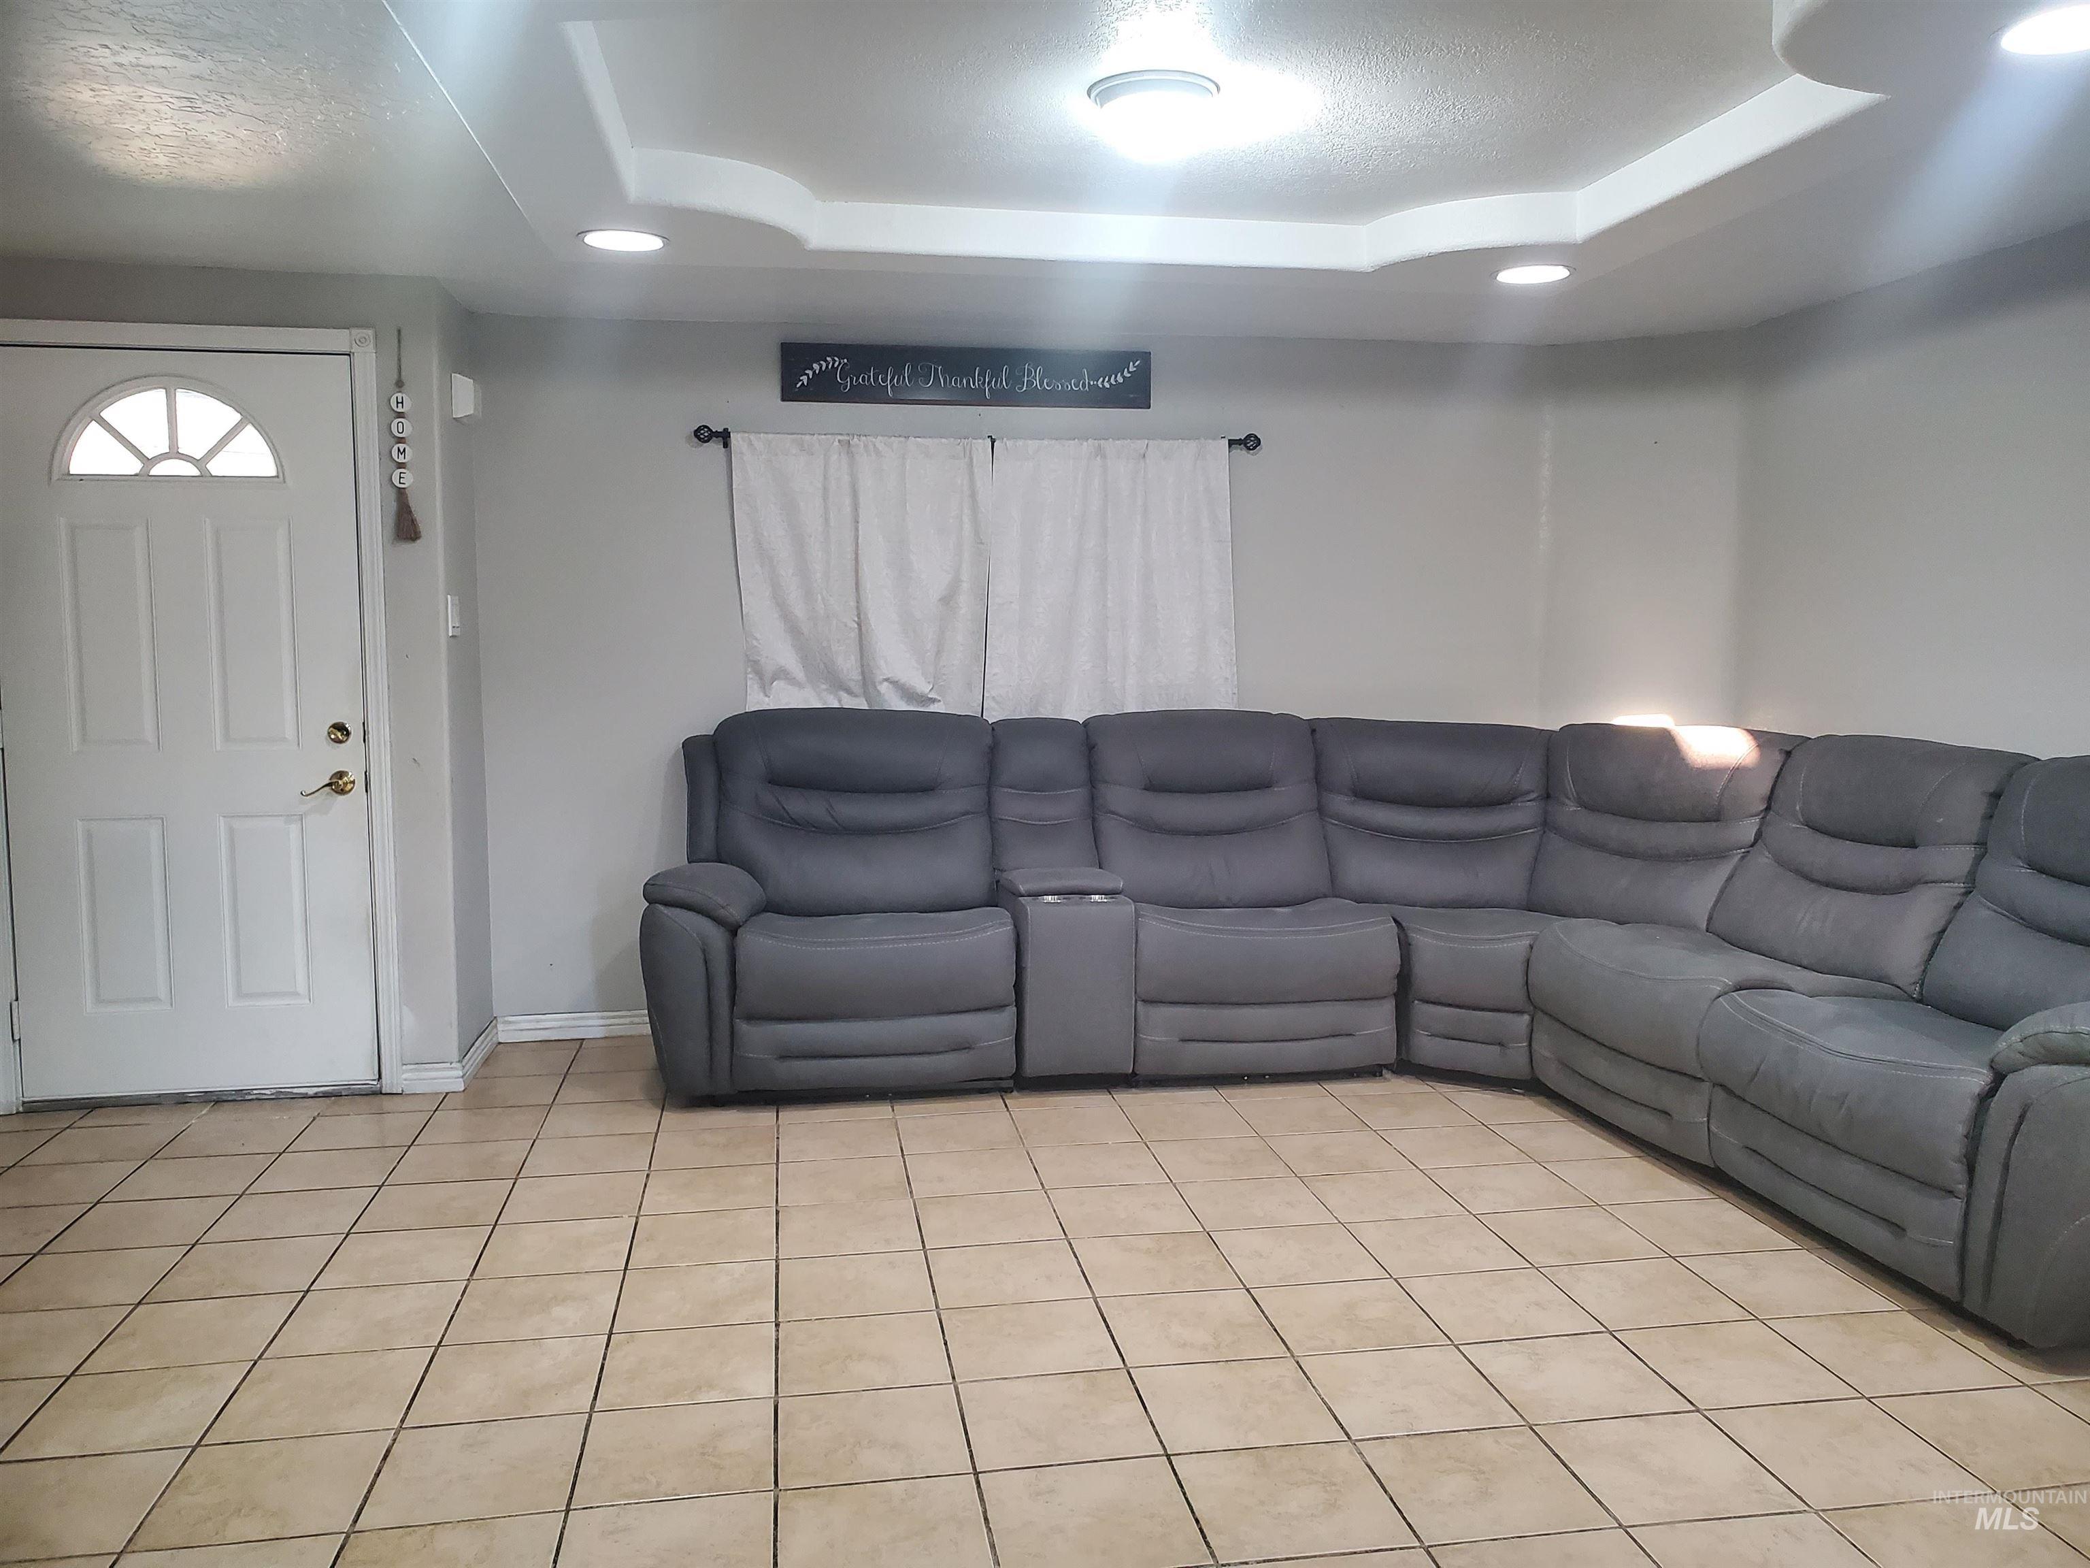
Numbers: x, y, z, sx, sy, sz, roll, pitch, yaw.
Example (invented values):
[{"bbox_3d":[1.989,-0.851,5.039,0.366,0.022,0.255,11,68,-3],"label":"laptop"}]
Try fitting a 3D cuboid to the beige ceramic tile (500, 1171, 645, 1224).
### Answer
[{"bbox_3d":[-1.094,0.969,3.663,0.304,0.010,0.299,-1,6,-10],"label":"beige ceramic tile"}]

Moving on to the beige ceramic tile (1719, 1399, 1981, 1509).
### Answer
[{"bbox_3d":[1.289,1.080,2.537,0.304,0.010,0.299,-1,6,-10],"label":"beige ceramic tile"}]

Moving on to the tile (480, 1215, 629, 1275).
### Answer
[{"bbox_3d":[-1.043,0.998,3.368,0.304,0.010,0.299,-1,6,-10],"label":"tile"}]

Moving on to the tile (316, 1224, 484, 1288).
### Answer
[{"bbox_3d":[-1.334,0.993,3.281,0.300,0.010,0.300,-1,6,-9],"label":"tile"}]

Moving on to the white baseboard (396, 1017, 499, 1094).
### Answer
[{"bbox_3d":[-1.778,0.810,4.721,0.164,0.082,0.554,-1,6,-9],"label":"white baseboard"}]

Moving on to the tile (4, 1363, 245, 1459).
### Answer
[{"bbox_3d":[-1.536,1.055,2.640,0.300,0.010,0.300,-1,6,-9],"label":"tile"}]

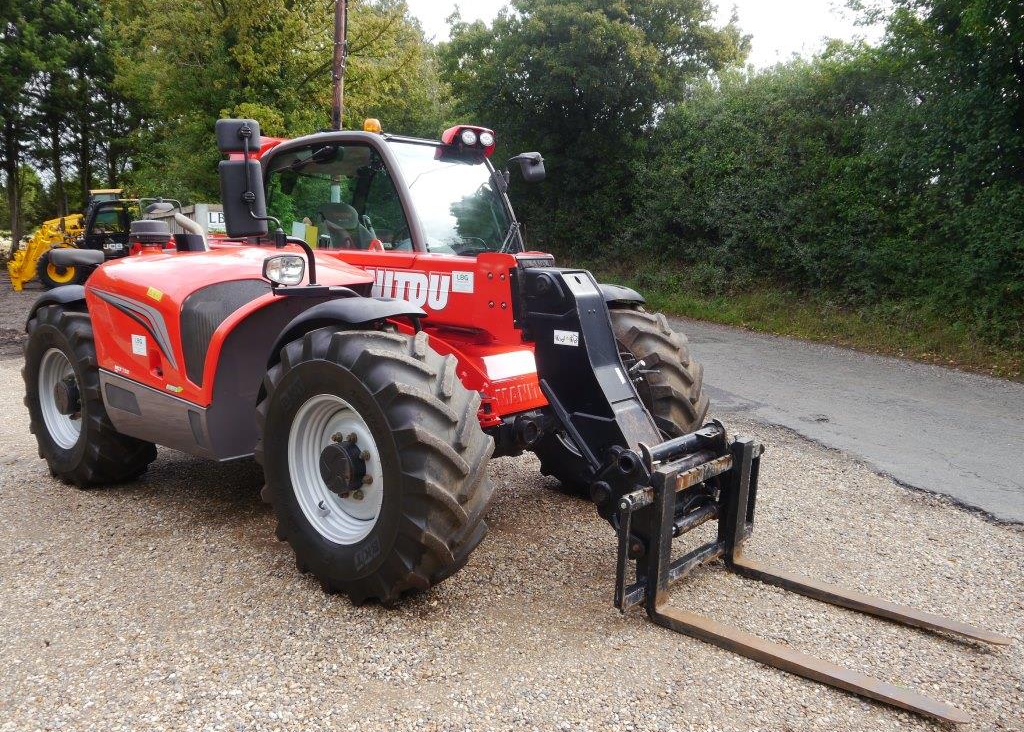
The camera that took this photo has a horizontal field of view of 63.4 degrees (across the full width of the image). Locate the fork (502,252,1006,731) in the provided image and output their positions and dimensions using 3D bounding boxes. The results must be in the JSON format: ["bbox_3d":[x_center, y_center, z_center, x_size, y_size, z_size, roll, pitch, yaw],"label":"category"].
[{"bbox_3d":[1.010,0.299,3.610,2.080,1.430,1.250,6,11,39],"label":"fork"}]

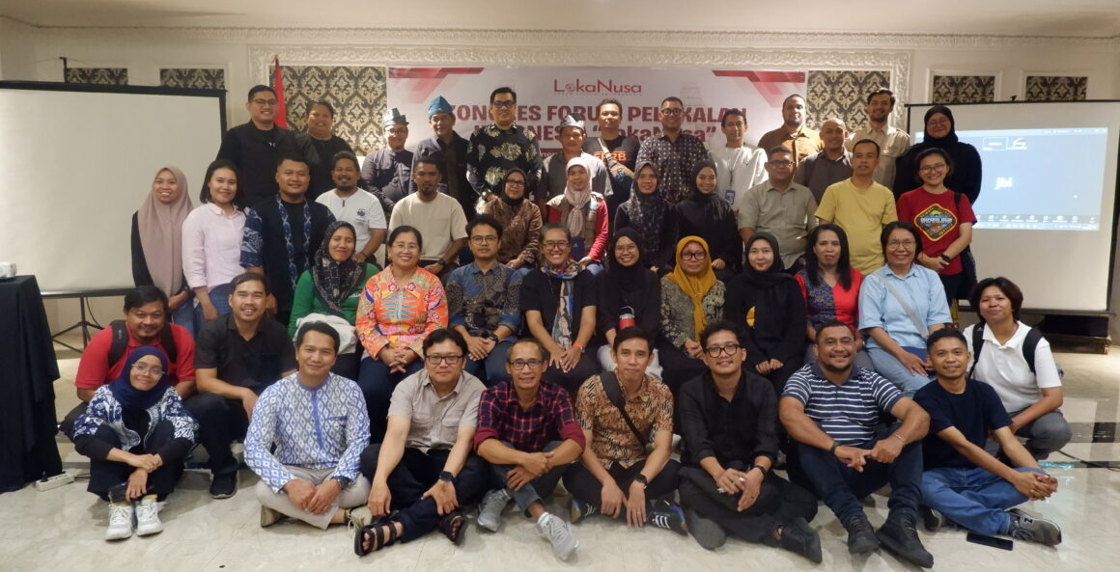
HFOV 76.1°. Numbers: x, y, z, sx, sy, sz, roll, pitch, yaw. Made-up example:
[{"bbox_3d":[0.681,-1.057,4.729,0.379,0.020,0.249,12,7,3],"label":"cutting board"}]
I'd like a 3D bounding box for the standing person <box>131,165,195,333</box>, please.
[{"bbox_3d":[-2.375,0.087,4.308,0.430,1.600,0.310,-2,6,-24],"label":"standing person"}]

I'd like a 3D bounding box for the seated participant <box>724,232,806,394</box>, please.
[{"bbox_3d":[1.046,0.347,3.660,0.500,1.235,0.740,1,7,5],"label":"seated participant"}]

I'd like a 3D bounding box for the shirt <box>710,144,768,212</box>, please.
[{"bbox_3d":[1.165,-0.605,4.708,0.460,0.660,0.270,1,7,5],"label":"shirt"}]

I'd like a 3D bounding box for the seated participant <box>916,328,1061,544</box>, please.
[{"bbox_3d":[1.810,0.608,3.133,0.600,0.800,0.680,0,5,2],"label":"seated participant"}]

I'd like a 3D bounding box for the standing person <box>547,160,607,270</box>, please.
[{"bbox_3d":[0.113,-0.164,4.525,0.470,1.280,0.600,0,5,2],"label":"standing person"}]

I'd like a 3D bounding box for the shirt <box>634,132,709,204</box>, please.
[{"bbox_3d":[0.787,-0.734,5.048,0.540,0.720,0.320,1,7,5],"label":"shirt"}]

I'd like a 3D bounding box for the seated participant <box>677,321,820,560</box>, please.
[{"bbox_3d":[0.811,0.605,3.205,0.590,0.840,0.860,1,7,5],"label":"seated participant"}]

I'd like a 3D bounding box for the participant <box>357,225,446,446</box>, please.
[{"bbox_3d":[-0.869,0.291,3.916,0.520,1.270,0.700,-1,6,-9],"label":"participant"}]

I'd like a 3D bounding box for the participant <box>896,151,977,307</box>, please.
[{"bbox_3d":[2.153,0.044,4.170,0.480,1.658,0.320,3,8,18],"label":"participant"}]

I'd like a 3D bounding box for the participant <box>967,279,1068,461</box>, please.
[{"bbox_3d":[2.485,0.455,3.922,0.560,0.980,0.640,3,7,20],"label":"participant"}]

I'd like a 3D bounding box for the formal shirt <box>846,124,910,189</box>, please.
[{"bbox_3d":[2.223,-0.768,4.999,0.510,0.720,0.280,2,6,21],"label":"formal shirt"}]

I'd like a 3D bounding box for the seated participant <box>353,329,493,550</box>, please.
[{"bbox_3d":[-0.551,0.604,3.032,0.560,0.870,0.580,0,7,-6],"label":"seated participant"}]

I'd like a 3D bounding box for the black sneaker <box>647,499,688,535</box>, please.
[{"bbox_3d":[0.439,0.954,3.025,0.270,0.105,0.110,5,-30,41],"label":"black sneaker"}]

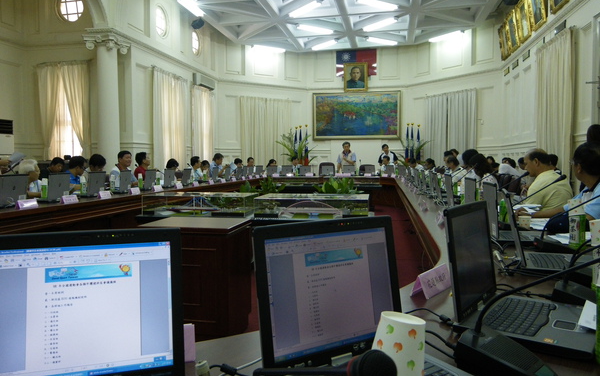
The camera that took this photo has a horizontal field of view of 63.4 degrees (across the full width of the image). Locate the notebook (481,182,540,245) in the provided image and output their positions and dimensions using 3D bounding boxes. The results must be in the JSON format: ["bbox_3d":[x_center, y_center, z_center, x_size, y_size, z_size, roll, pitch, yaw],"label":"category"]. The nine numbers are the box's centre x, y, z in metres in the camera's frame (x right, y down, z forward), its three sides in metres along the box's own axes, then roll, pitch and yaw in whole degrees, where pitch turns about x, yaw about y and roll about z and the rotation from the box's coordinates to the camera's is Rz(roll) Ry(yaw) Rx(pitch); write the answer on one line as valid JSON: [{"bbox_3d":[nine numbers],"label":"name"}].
[{"bbox_3d":[1.100,0.128,2.437,0.285,0.298,0.328,0,3,10],"label":"notebook"}]

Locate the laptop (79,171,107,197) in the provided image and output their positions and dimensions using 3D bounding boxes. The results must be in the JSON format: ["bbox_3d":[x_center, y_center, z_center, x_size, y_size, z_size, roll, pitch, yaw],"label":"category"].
[{"bbox_3d":[-2.560,-0.038,5.810,0.285,0.298,0.328,0,3,10],"label":"laptop"}]

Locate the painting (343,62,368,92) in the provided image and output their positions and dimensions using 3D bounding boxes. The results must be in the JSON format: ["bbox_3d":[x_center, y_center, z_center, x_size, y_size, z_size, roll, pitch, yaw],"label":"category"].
[{"bbox_3d":[1.673,-3.290,14.422,0.720,0.890,0.080,1,11,10],"label":"painting"}]

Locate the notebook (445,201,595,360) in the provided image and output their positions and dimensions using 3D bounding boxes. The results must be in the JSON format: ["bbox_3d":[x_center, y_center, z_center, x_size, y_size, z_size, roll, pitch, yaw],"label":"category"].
[{"bbox_3d":[0.558,0.202,1.180,0.307,0.299,0.325,2,4,36],"label":"notebook"}]

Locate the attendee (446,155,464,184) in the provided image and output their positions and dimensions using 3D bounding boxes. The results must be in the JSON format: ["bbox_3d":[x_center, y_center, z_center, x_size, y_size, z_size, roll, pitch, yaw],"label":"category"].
[{"bbox_3d":[2.600,0.107,7.850,0.680,1.250,0.520,1,3,9],"label":"attendee"}]

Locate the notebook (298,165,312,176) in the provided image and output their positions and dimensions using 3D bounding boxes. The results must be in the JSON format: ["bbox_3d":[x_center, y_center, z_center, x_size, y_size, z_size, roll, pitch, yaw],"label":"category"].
[{"bbox_3d":[0.165,-0.471,13.444,0.325,0.300,0.330,-1,3,-8],"label":"notebook"}]

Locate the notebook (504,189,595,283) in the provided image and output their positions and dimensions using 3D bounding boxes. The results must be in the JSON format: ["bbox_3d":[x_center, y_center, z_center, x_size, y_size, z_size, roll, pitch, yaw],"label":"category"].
[{"bbox_3d":[0.950,0.165,1.832,0.335,0.294,0.325,1,3,19],"label":"notebook"}]

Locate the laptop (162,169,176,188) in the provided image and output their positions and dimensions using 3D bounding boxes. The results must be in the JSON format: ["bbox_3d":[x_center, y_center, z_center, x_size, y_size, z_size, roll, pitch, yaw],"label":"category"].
[{"bbox_3d":[-2.094,-0.134,7.342,0.300,0.285,0.330,1,3,9],"label":"laptop"}]

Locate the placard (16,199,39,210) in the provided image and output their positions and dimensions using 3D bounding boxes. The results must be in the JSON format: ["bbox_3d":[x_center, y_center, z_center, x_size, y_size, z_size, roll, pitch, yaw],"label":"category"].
[{"bbox_3d":[-2.375,0.144,4.234,0.054,0.070,0.200,1,3,12],"label":"placard"}]

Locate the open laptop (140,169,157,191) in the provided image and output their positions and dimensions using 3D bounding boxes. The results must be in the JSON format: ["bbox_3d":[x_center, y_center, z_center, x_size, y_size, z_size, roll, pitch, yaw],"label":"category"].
[{"bbox_3d":[-2.150,-0.092,6.590,0.300,0.285,0.330,1,3,9],"label":"open laptop"}]

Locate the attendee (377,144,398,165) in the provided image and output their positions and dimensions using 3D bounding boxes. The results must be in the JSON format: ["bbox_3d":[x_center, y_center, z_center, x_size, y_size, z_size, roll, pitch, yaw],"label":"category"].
[{"bbox_3d":[2.648,-0.486,14.697,0.540,1.656,0.330,0,3,7],"label":"attendee"}]

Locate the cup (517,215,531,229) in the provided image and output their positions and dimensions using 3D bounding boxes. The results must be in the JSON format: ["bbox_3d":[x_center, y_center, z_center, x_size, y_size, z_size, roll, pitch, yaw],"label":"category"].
[{"bbox_3d":[1.312,0.212,2.830,0.073,0.077,0.073,0,3,10],"label":"cup"}]

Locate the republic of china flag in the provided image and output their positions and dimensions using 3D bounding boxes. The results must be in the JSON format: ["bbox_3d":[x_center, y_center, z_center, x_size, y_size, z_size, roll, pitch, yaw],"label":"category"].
[{"bbox_3d":[1.891,-4.140,16.098,1.360,0.907,0.030,0,3,11],"label":"republic of china flag"}]

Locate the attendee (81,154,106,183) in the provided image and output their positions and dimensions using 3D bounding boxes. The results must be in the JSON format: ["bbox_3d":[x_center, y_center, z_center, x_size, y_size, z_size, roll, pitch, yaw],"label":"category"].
[{"bbox_3d":[-2.722,0.187,6.569,0.750,1.284,0.500,0,3,14],"label":"attendee"}]

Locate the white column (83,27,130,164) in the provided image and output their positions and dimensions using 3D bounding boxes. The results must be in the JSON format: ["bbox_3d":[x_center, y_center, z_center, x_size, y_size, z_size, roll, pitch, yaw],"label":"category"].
[{"bbox_3d":[-3.632,-1.107,9.252,0.640,3.588,0.640,0,3,11],"label":"white column"}]

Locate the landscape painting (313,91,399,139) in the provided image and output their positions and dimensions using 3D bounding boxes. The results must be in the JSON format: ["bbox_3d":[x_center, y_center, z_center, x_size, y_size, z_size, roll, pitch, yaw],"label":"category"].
[{"bbox_3d":[1.726,-2.176,14.563,2.610,1.440,0.080,1,3,10],"label":"landscape painting"}]

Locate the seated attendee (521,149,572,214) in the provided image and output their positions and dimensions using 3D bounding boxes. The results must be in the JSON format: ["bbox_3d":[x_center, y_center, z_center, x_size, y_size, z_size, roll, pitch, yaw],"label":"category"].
[{"bbox_3d":[1.840,0.320,3.780,0.720,1.260,0.520,0,3,10],"label":"seated attendee"}]

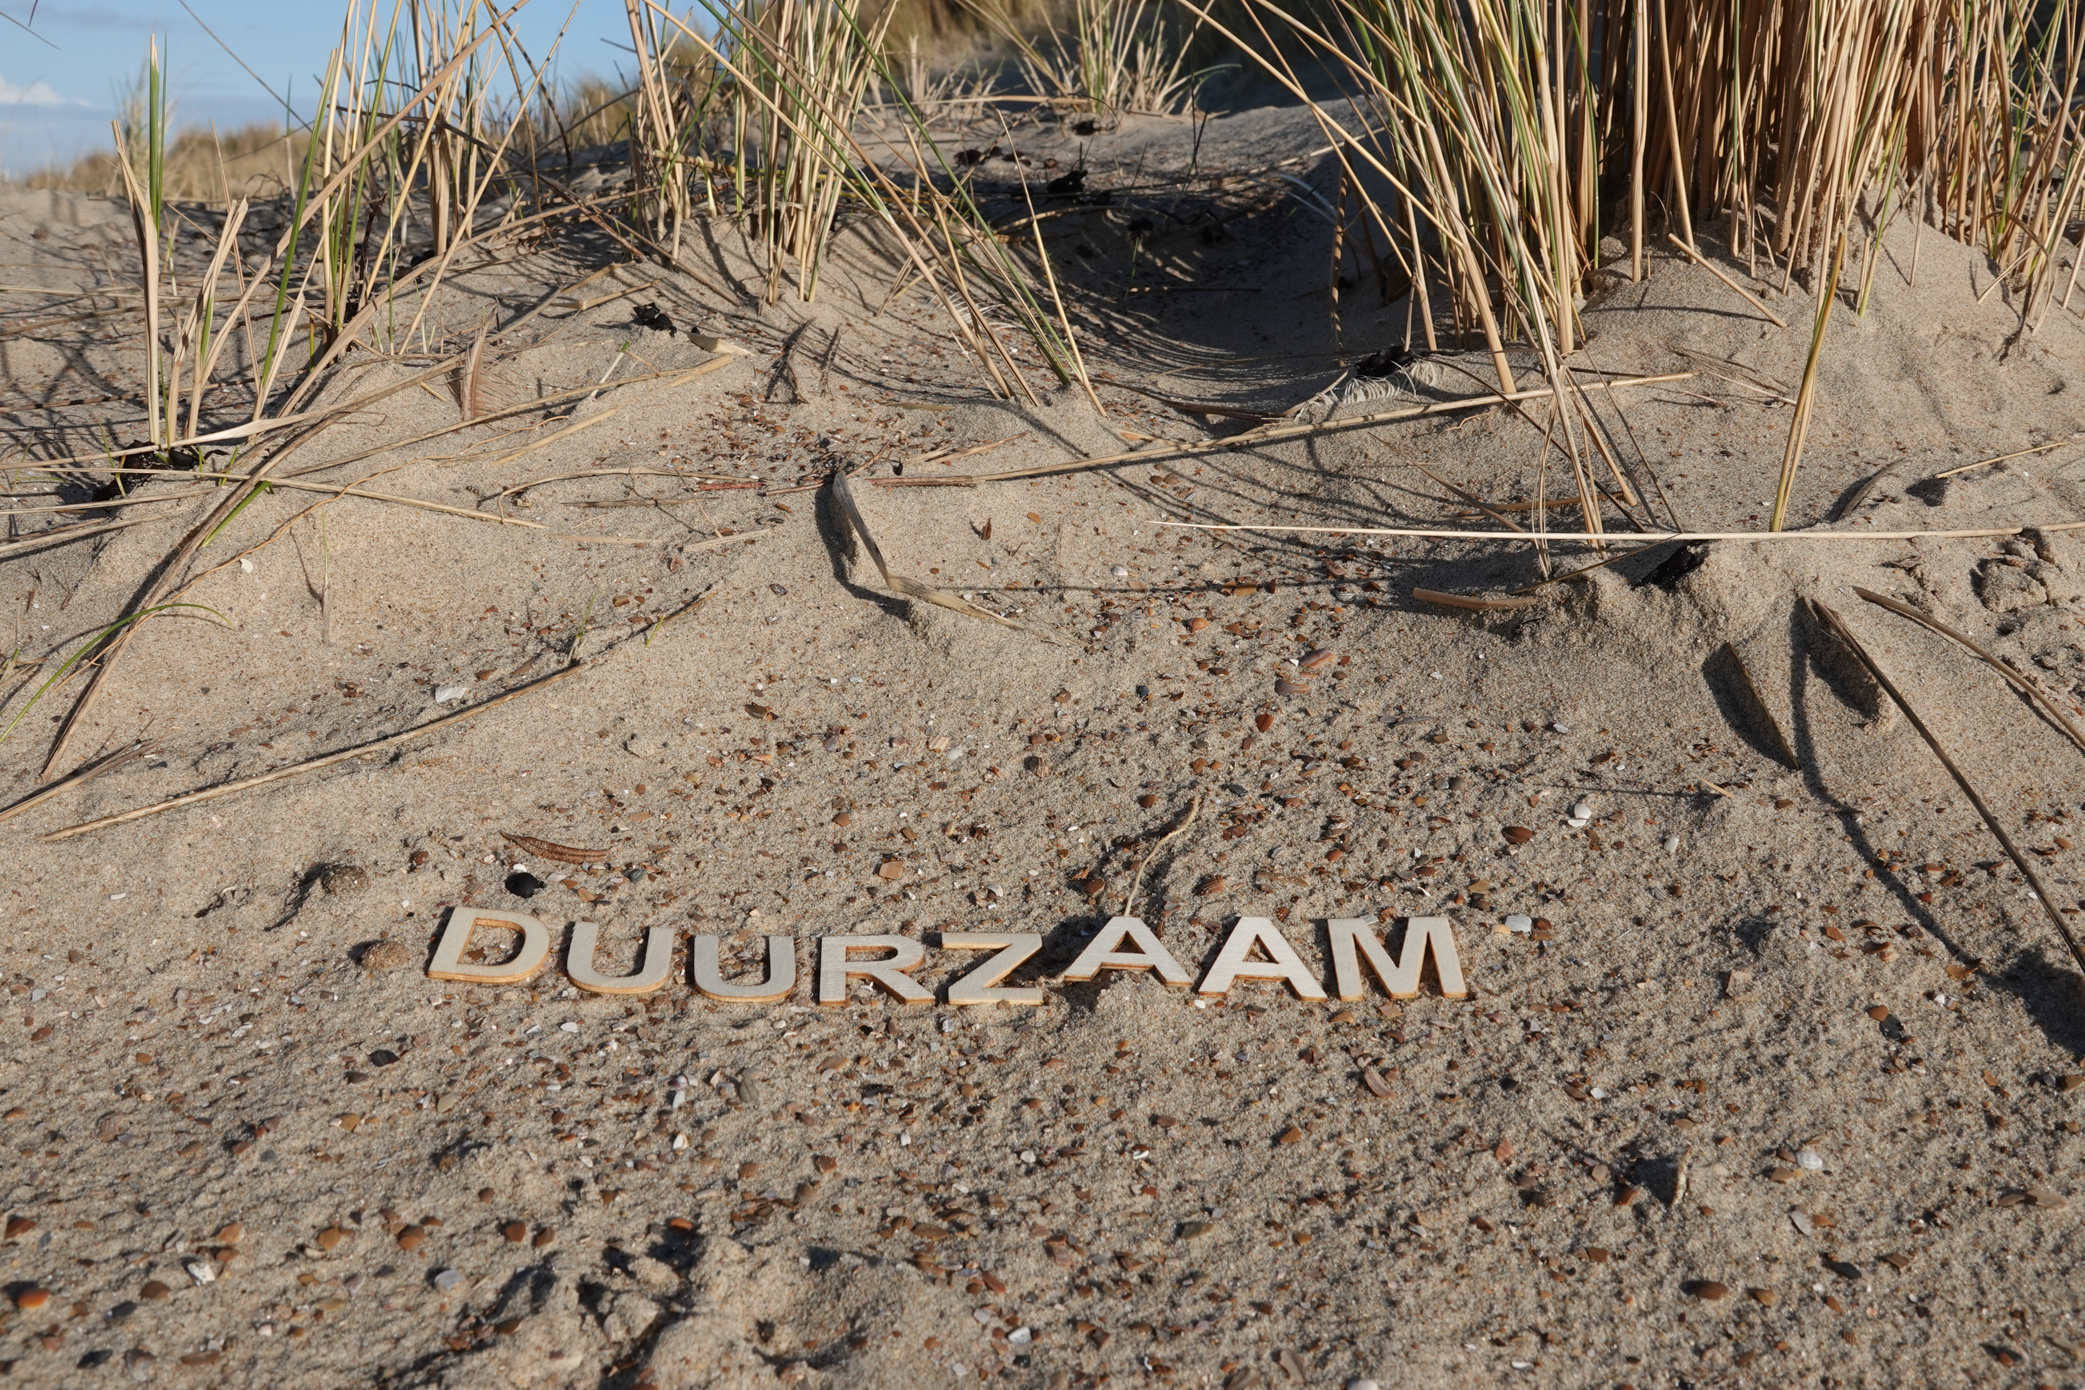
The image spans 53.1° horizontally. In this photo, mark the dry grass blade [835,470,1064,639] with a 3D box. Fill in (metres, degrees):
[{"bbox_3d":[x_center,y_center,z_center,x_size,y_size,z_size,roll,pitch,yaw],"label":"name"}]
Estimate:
[{"bbox_3d":[-0.088,-0.089,1.287,0.067,0.019,0.286,-15,32,-28],"label":"dry grass blade"}]

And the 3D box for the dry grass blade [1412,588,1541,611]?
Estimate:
[{"bbox_3d":[0.254,-0.058,1.220,0.071,0.006,0.019,5,26,11],"label":"dry grass blade"}]

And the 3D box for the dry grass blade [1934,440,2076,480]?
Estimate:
[{"bbox_3d":[0.651,-0.162,1.409,0.117,0.005,0.005,-15,29,-16],"label":"dry grass blade"}]

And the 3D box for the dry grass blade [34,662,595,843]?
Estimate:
[{"bbox_3d":[-0.357,0.025,1.060,0.290,0.005,0.017,-21,33,-37],"label":"dry grass blade"}]

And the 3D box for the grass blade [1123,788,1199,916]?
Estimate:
[{"bbox_3d":[0.056,0.068,0.957,0.013,0.011,0.109,9,29,18],"label":"grass blade"}]

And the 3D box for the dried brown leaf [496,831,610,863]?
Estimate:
[{"bbox_3d":[-0.232,0.070,0.977,0.057,0.005,0.016,8,27,17],"label":"dried brown leaf"}]

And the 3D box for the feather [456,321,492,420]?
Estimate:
[{"bbox_3d":[-0.376,-0.215,1.380,0.020,0.071,0.018,12,13,0],"label":"feather"}]

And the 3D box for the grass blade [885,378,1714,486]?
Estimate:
[{"bbox_3d":[0.189,-0.197,1.516,0.640,0.012,0.044,-9,27,-14],"label":"grass blade"}]

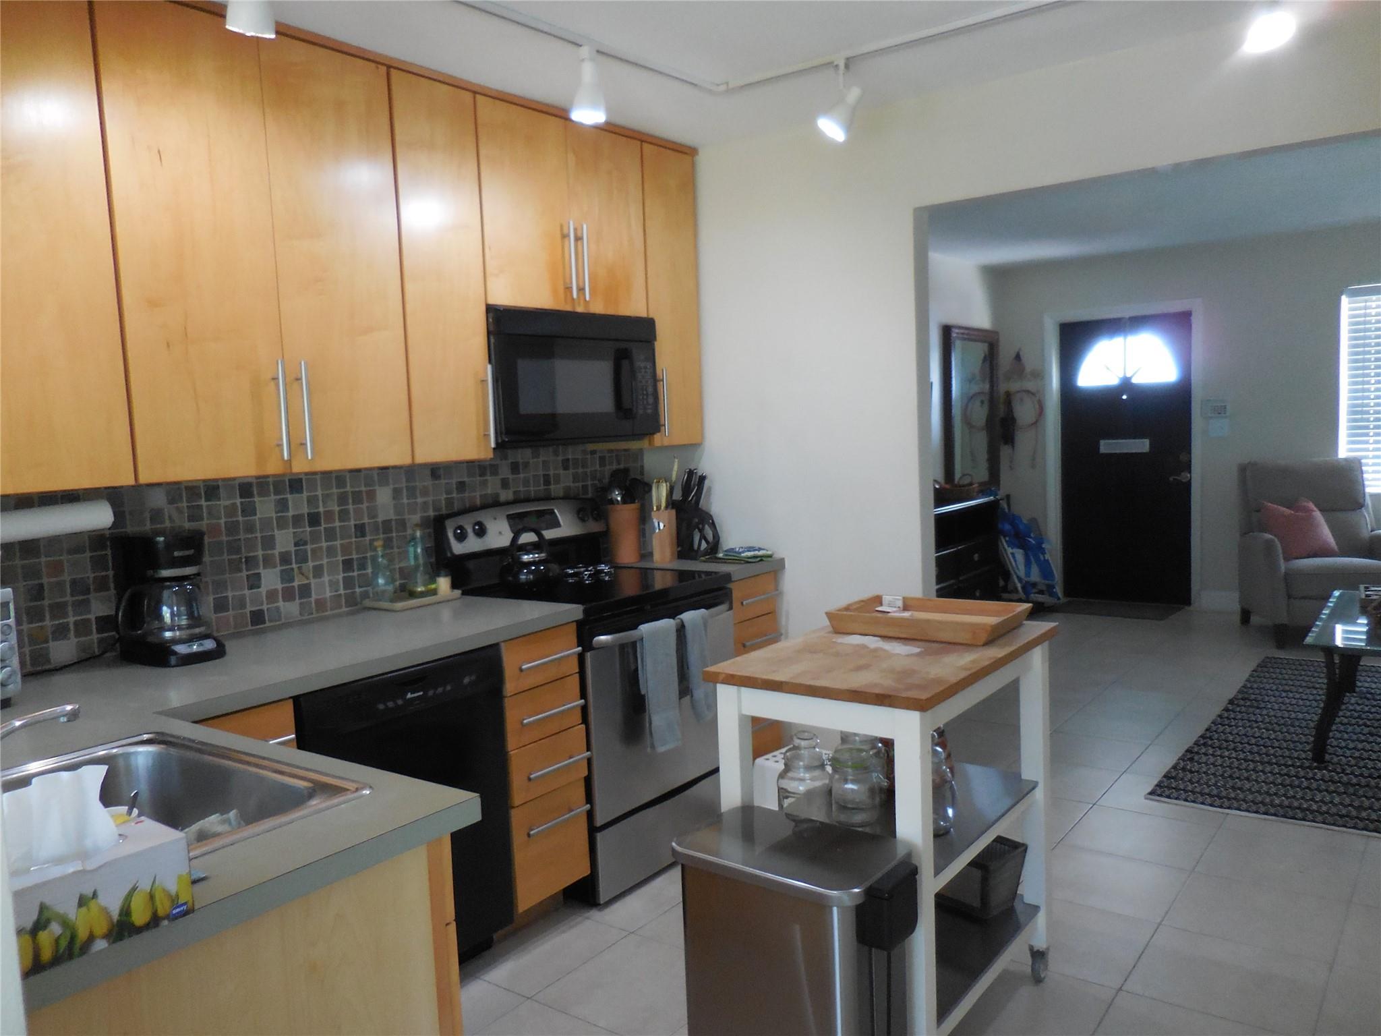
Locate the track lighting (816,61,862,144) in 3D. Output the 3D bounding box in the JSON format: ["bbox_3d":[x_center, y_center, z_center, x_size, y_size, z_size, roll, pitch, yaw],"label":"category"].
[{"bbox_3d":[0.451,-1.260,3.002,0.135,0.235,0.095,-3,5,-3],"label":"track lighting"}]

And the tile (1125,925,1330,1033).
[{"bbox_3d":[1.332,1.146,2.481,0.401,0.012,0.398,1,6,38],"label":"tile"}]

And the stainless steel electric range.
[{"bbox_3d":[-0.298,0.531,3.345,0.685,1.165,0.747,1,6,38],"label":"stainless steel electric range"}]

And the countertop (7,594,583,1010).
[{"bbox_3d":[-0.748,0.357,2.035,1.587,0.036,1.829,1,6,38],"label":"countertop"}]

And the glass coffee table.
[{"bbox_3d":[3.058,0.667,4.175,0.690,0.480,1.350,1,6,38],"label":"glass coffee table"}]

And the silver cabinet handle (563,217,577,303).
[{"bbox_3d":[-0.395,-0.844,3.270,0.037,0.250,0.013,2,7,38],"label":"silver cabinet handle"}]

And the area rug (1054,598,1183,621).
[{"bbox_3d":[3.006,0.646,7.072,0.780,0.010,0.560,1,6,38],"label":"area rug"}]

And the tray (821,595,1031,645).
[{"bbox_3d":[0.578,0.245,2.433,0.415,0.055,0.292,1,6,38],"label":"tray"}]

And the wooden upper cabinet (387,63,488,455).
[{"bbox_3d":[-0.849,-0.731,3.069,0.330,1.130,0.308,1,6,38],"label":"wooden upper cabinet"}]

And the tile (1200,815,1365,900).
[{"bbox_3d":[1.851,1.083,3.137,0.398,0.010,0.410,2,7,38],"label":"tile"}]

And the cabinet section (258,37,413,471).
[{"bbox_3d":[-1.038,-0.671,2.704,0.324,1.075,0.373,1,6,37],"label":"cabinet section"}]

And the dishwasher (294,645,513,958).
[{"bbox_3d":[-0.906,0.793,2.684,0.600,0.871,0.601,2,7,38],"label":"dishwasher"}]

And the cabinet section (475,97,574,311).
[{"bbox_3d":[-0.637,-0.969,3.223,0.324,0.607,0.387,1,6,37],"label":"cabinet section"}]

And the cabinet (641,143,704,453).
[{"bbox_3d":[-0.182,-0.835,3.918,0.330,1.130,0.316,1,6,38],"label":"cabinet"}]

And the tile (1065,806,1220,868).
[{"bbox_3d":[1.519,1.074,3.373,0.398,0.010,0.398,2,7,38],"label":"tile"}]

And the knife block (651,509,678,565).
[{"bbox_3d":[-0.101,0.070,3.729,0.074,0.195,0.075,1,6,38],"label":"knife block"}]

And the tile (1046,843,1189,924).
[{"bbox_3d":[1.231,1.080,2.962,0.395,0.010,0.386,1,6,38],"label":"tile"}]

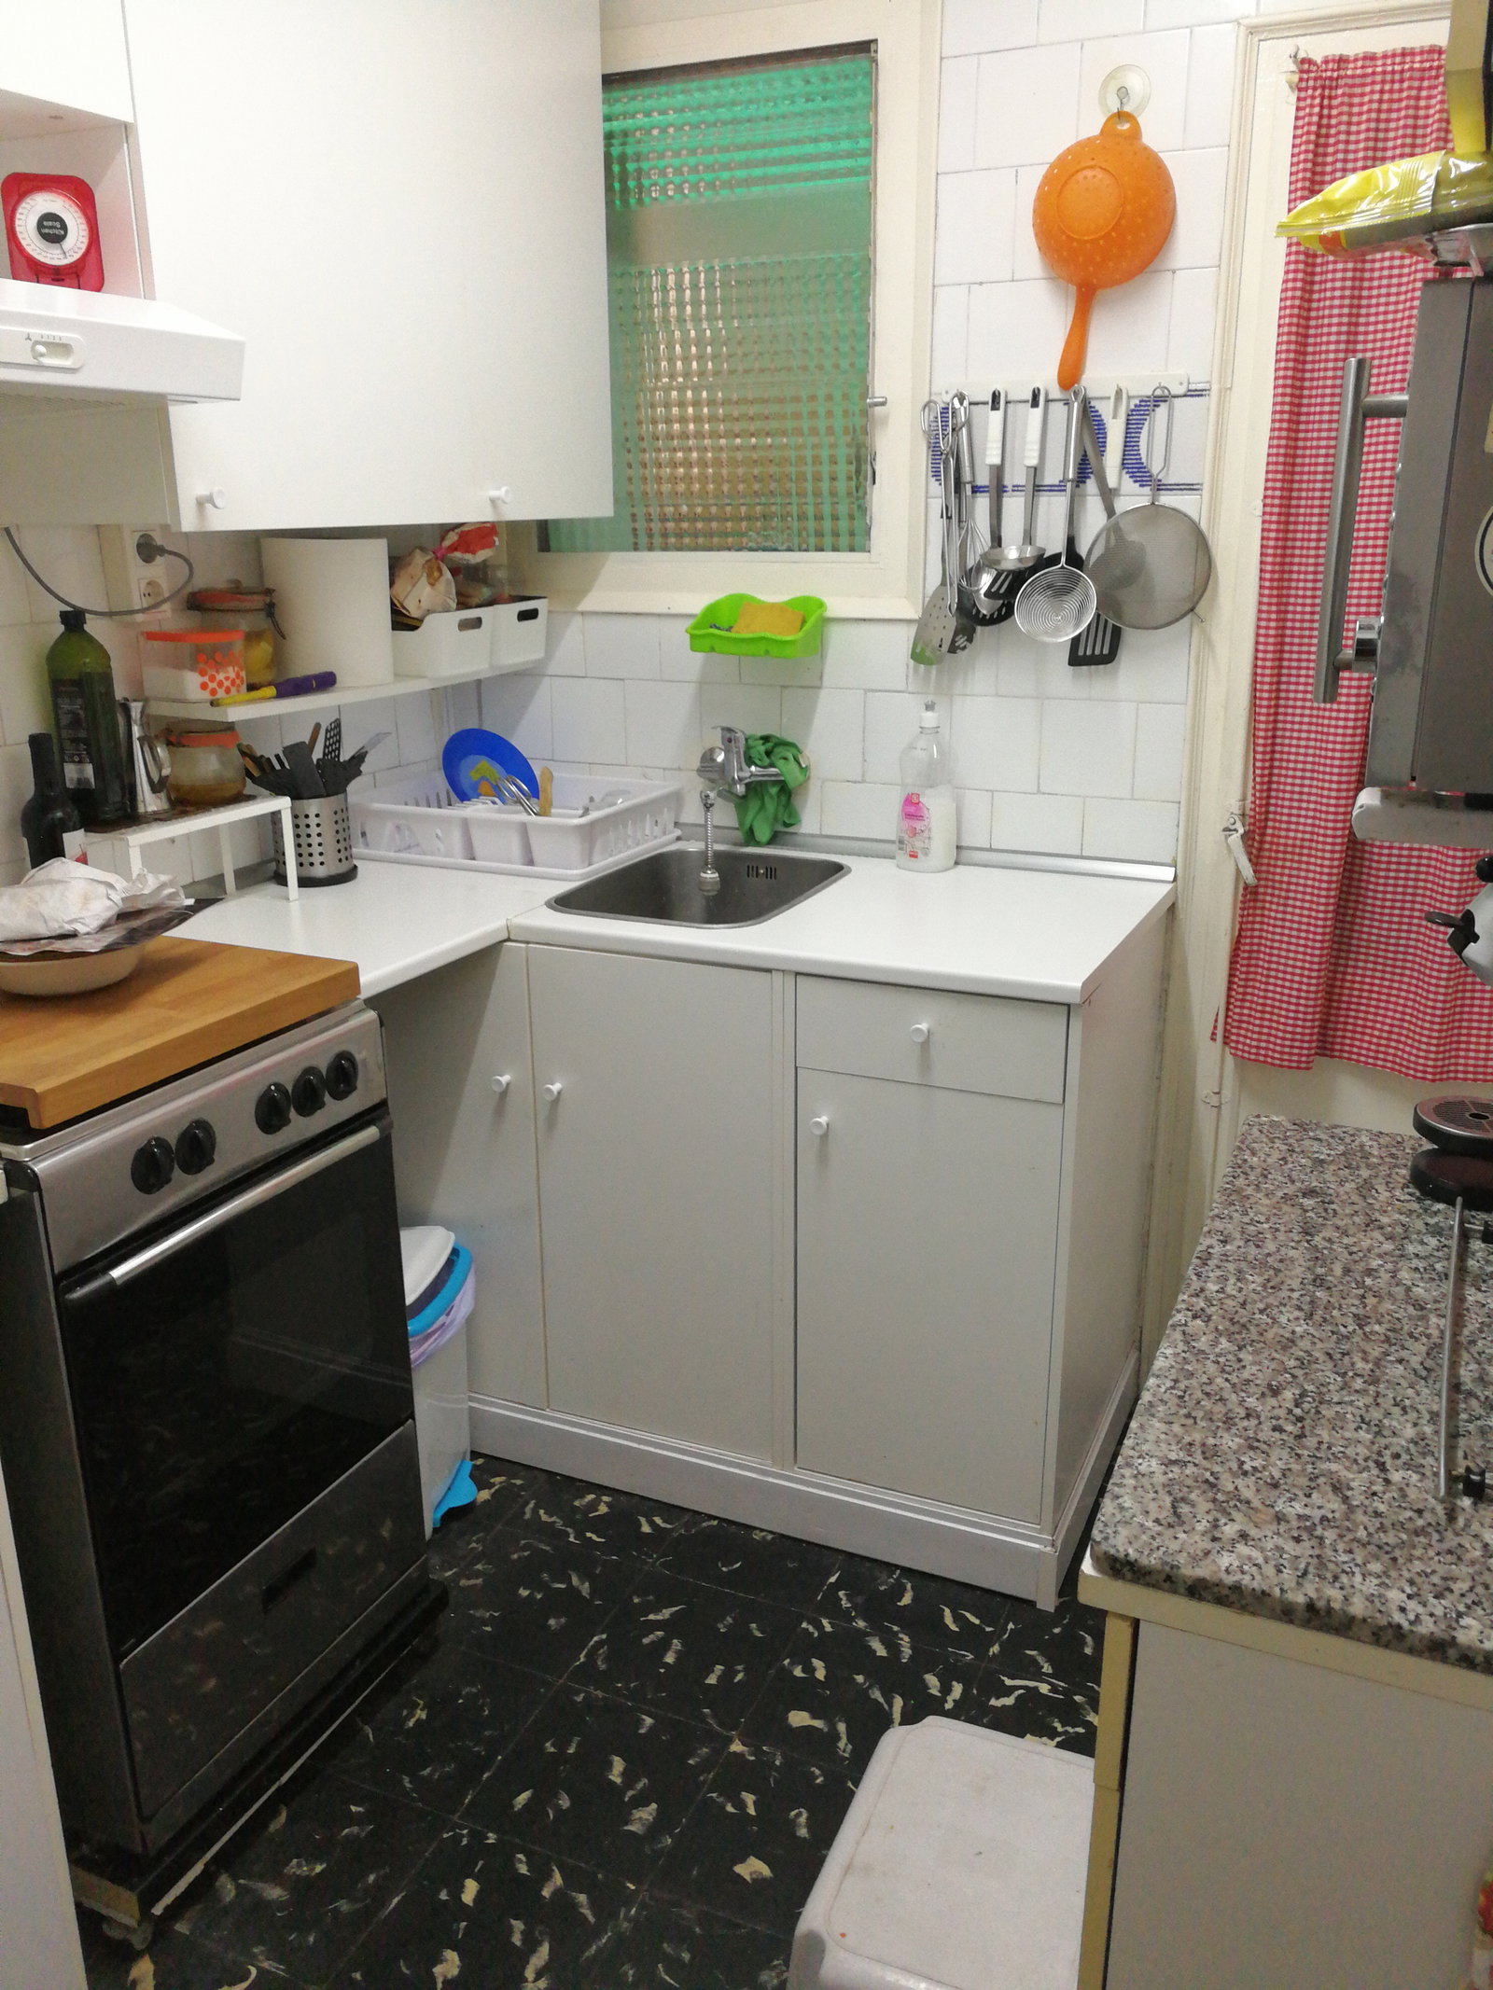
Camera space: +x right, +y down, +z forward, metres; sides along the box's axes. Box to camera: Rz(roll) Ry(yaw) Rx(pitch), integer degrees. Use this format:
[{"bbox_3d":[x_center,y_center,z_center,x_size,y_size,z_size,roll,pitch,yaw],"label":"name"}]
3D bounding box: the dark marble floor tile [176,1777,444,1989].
[{"bbox_3d":[-0.504,0.988,1.764,0.249,0.008,0.249,8,18,23],"label":"dark marble floor tile"}]

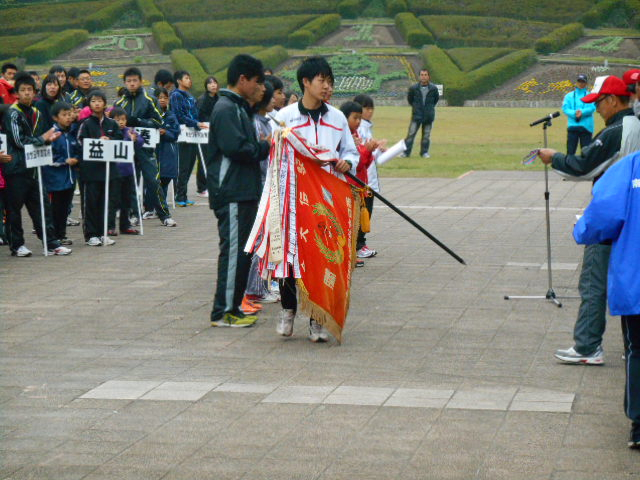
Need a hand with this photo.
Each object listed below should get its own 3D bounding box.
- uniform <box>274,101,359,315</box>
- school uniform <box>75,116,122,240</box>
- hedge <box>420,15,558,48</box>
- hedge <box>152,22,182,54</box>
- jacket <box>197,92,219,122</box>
[{"bbox_3d":[-0.024,-0.194,13.350,0.520,1.290,0.400,0,4,-5],"label":"uniform"},{"bbox_3d":[-2.047,-0.576,20.765,0.420,1.160,0.260,-1,4,-16],"label":"school uniform"},{"bbox_3d":[10.605,-12.999,139.593,8.200,2.115,3.300,1,4,9],"label":"hedge"},{"bbox_3d":[-9.796,-12.814,141.714,1.250,2.140,3.100,-1,4,-22],"label":"hedge"},{"bbox_3d":[-1.368,-1.609,28.459,0.420,0.580,0.260,-1,4,-19],"label":"jacket"}]

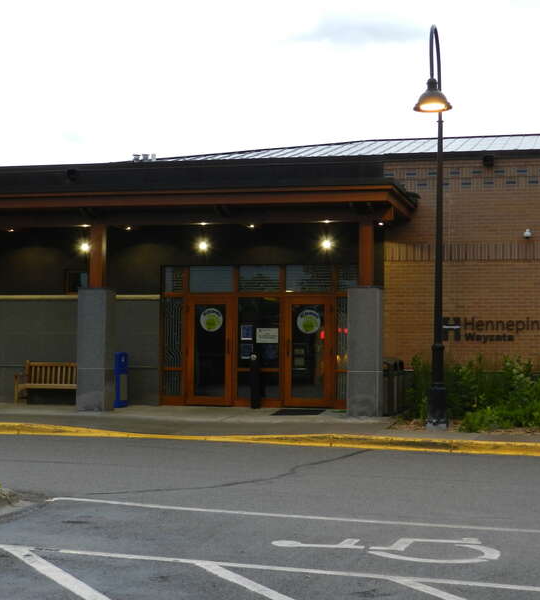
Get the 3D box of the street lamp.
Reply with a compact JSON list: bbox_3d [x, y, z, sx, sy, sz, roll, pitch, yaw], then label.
[{"bbox_3d":[2.335,-1.036,17.423,0.540,5.827,1.400,0,-3,13],"label":"street lamp"}]

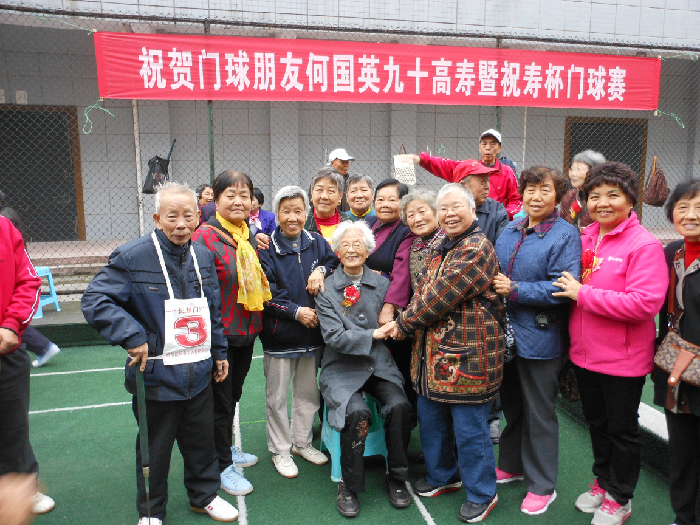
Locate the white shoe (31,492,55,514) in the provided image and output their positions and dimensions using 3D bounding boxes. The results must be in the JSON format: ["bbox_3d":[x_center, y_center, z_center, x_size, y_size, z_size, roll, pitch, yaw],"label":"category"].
[{"bbox_3d":[-1.526,1.114,2.777,0.260,0.100,0.100,6,12,33],"label":"white shoe"}]

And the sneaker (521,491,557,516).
[{"bbox_3d":[0.909,1.110,2.748,0.095,0.100,0.245,8,13,40],"label":"sneaker"}]

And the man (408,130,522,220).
[{"bbox_3d":[0.886,-0.169,4.421,0.920,1.690,0.400,1,8,8],"label":"man"}]

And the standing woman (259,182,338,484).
[{"bbox_3d":[-0.279,0.359,3.006,0.460,1.500,0.370,-3,10,-16],"label":"standing woman"}]

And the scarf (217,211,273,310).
[{"bbox_3d":[-0.506,-0.014,2.690,0.240,0.470,0.220,-4,9,-28],"label":"scarf"}]

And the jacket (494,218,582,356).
[{"bbox_3d":[0.886,0.140,2.705,0.460,0.695,0.340,9,14,44],"label":"jacket"}]

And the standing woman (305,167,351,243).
[{"bbox_3d":[-0.139,0.243,3.372,0.500,1.600,0.320,-1,10,-5],"label":"standing woman"}]

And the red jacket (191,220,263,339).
[{"bbox_3d":[-0.616,0.074,2.800,0.460,0.600,0.290,-4,9,-28],"label":"red jacket"}]

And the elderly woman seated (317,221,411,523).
[{"bbox_3d":[0.047,0.489,2.847,0.440,1.295,0.620,-3,10,-14],"label":"elderly woman seated"}]

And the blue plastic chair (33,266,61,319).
[{"bbox_3d":[-2.984,0.279,5.427,0.330,0.435,0.330,-2,10,-11],"label":"blue plastic chair"}]

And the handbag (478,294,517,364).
[{"bbox_3d":[0.706,0.348,2.741,0.120,0.295,0.220,10,14,44],"label":"handbag"}]

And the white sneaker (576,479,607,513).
[{"bbox_3d":[1.160,1.066,2.680,0.250,0.120,0.095,-8,11,-42],"label":"white sneaker"}]

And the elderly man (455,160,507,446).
[{"bbox_3d":[0.762,0.240,3.243,0.470,1.610,0.330,-6,10,-35],"label":"elderly man"}]

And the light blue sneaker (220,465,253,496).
[{"bbox_3d":[-0.588,1.053,2.820,0.250,0.115,0.095,8,11,43],"label":"light blue sneaker"}]

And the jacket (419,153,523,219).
[{"bbox_3d":[0.921,-0.484,4.377,0.820,0.680,0.360,1,8,8],"label":"jacket"}]

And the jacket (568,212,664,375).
[{"bbox_3d":[1.177,0.133,2.510,0.340,0.700,0.460,-7,11,-40],"label":"jacket"}]

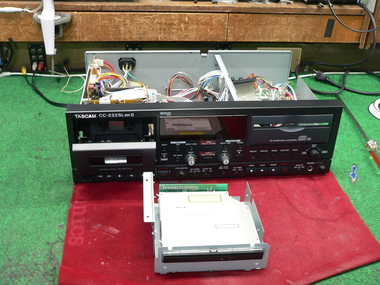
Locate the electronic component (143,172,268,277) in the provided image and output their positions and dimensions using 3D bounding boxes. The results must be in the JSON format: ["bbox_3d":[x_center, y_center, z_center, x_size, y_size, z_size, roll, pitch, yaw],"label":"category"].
[{"bbox_3d":[0.015,0.105,0.642,0.162,0.057,0.158,-1,29,-5],"label":"electronic component"}]

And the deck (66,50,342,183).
[{"bbox_3d":[0.014,-0.058,0.855,0.437,0.139,0.304,-1,29,-6],"label":"deck"}]

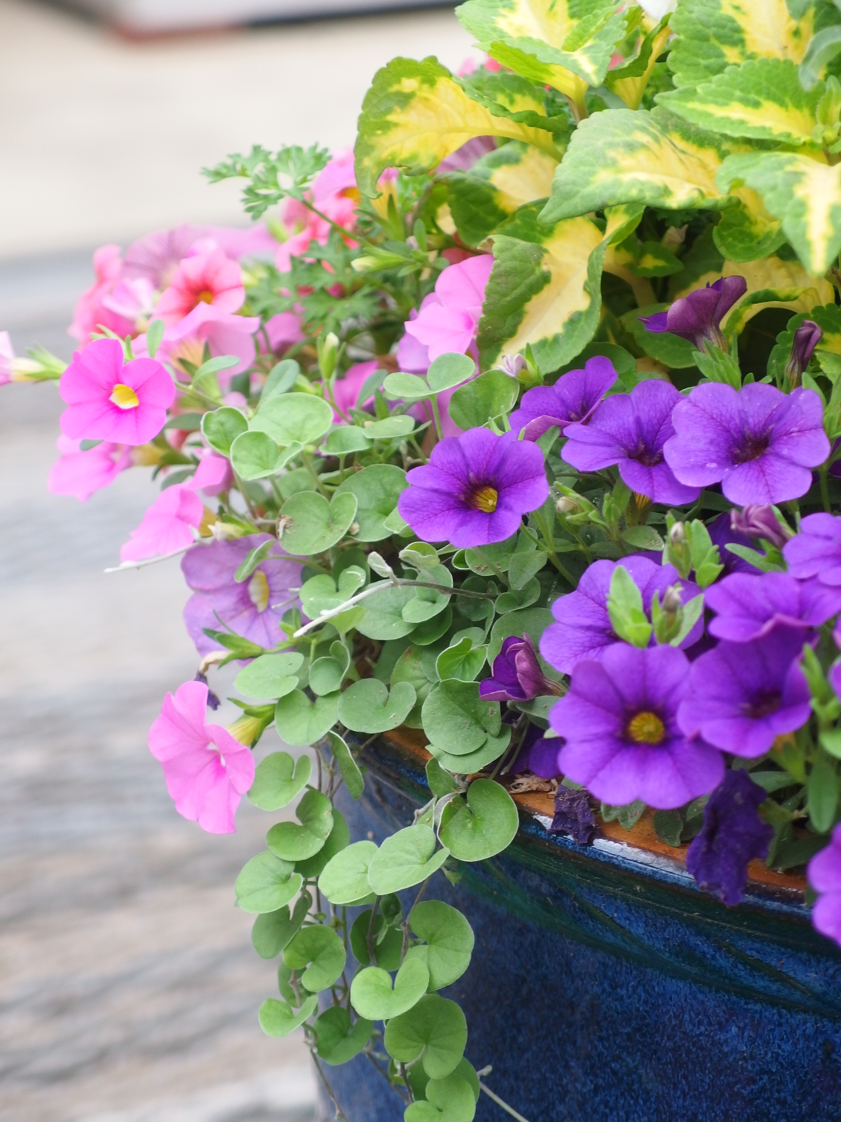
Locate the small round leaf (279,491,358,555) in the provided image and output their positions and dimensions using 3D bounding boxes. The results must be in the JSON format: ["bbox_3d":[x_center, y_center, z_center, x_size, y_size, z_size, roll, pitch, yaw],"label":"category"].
[{"bbox_3d":[-0.023,-0.009,0.830,0.018,0.005,0.018,28,59,15],"label":"small round leaf"}]

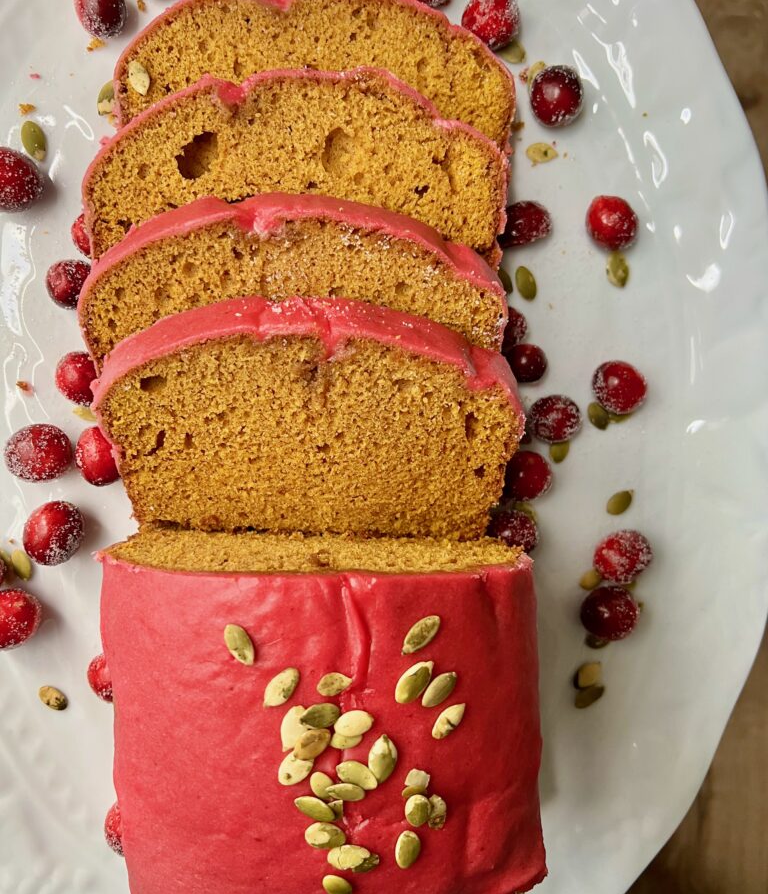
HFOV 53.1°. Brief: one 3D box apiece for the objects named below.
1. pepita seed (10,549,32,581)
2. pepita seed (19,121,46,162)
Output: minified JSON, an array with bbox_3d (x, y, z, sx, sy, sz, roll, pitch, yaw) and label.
[{"bbox_3d":[-0.118,0.038,0.249,0.006,0.003,0.011,-22,91,0],"label":"pepita seed"},{"bbox_3d":[-0.116,-0.101,0.254,0.007,0.003,0.014,-21,94,1],"label":"pepita seed"}]

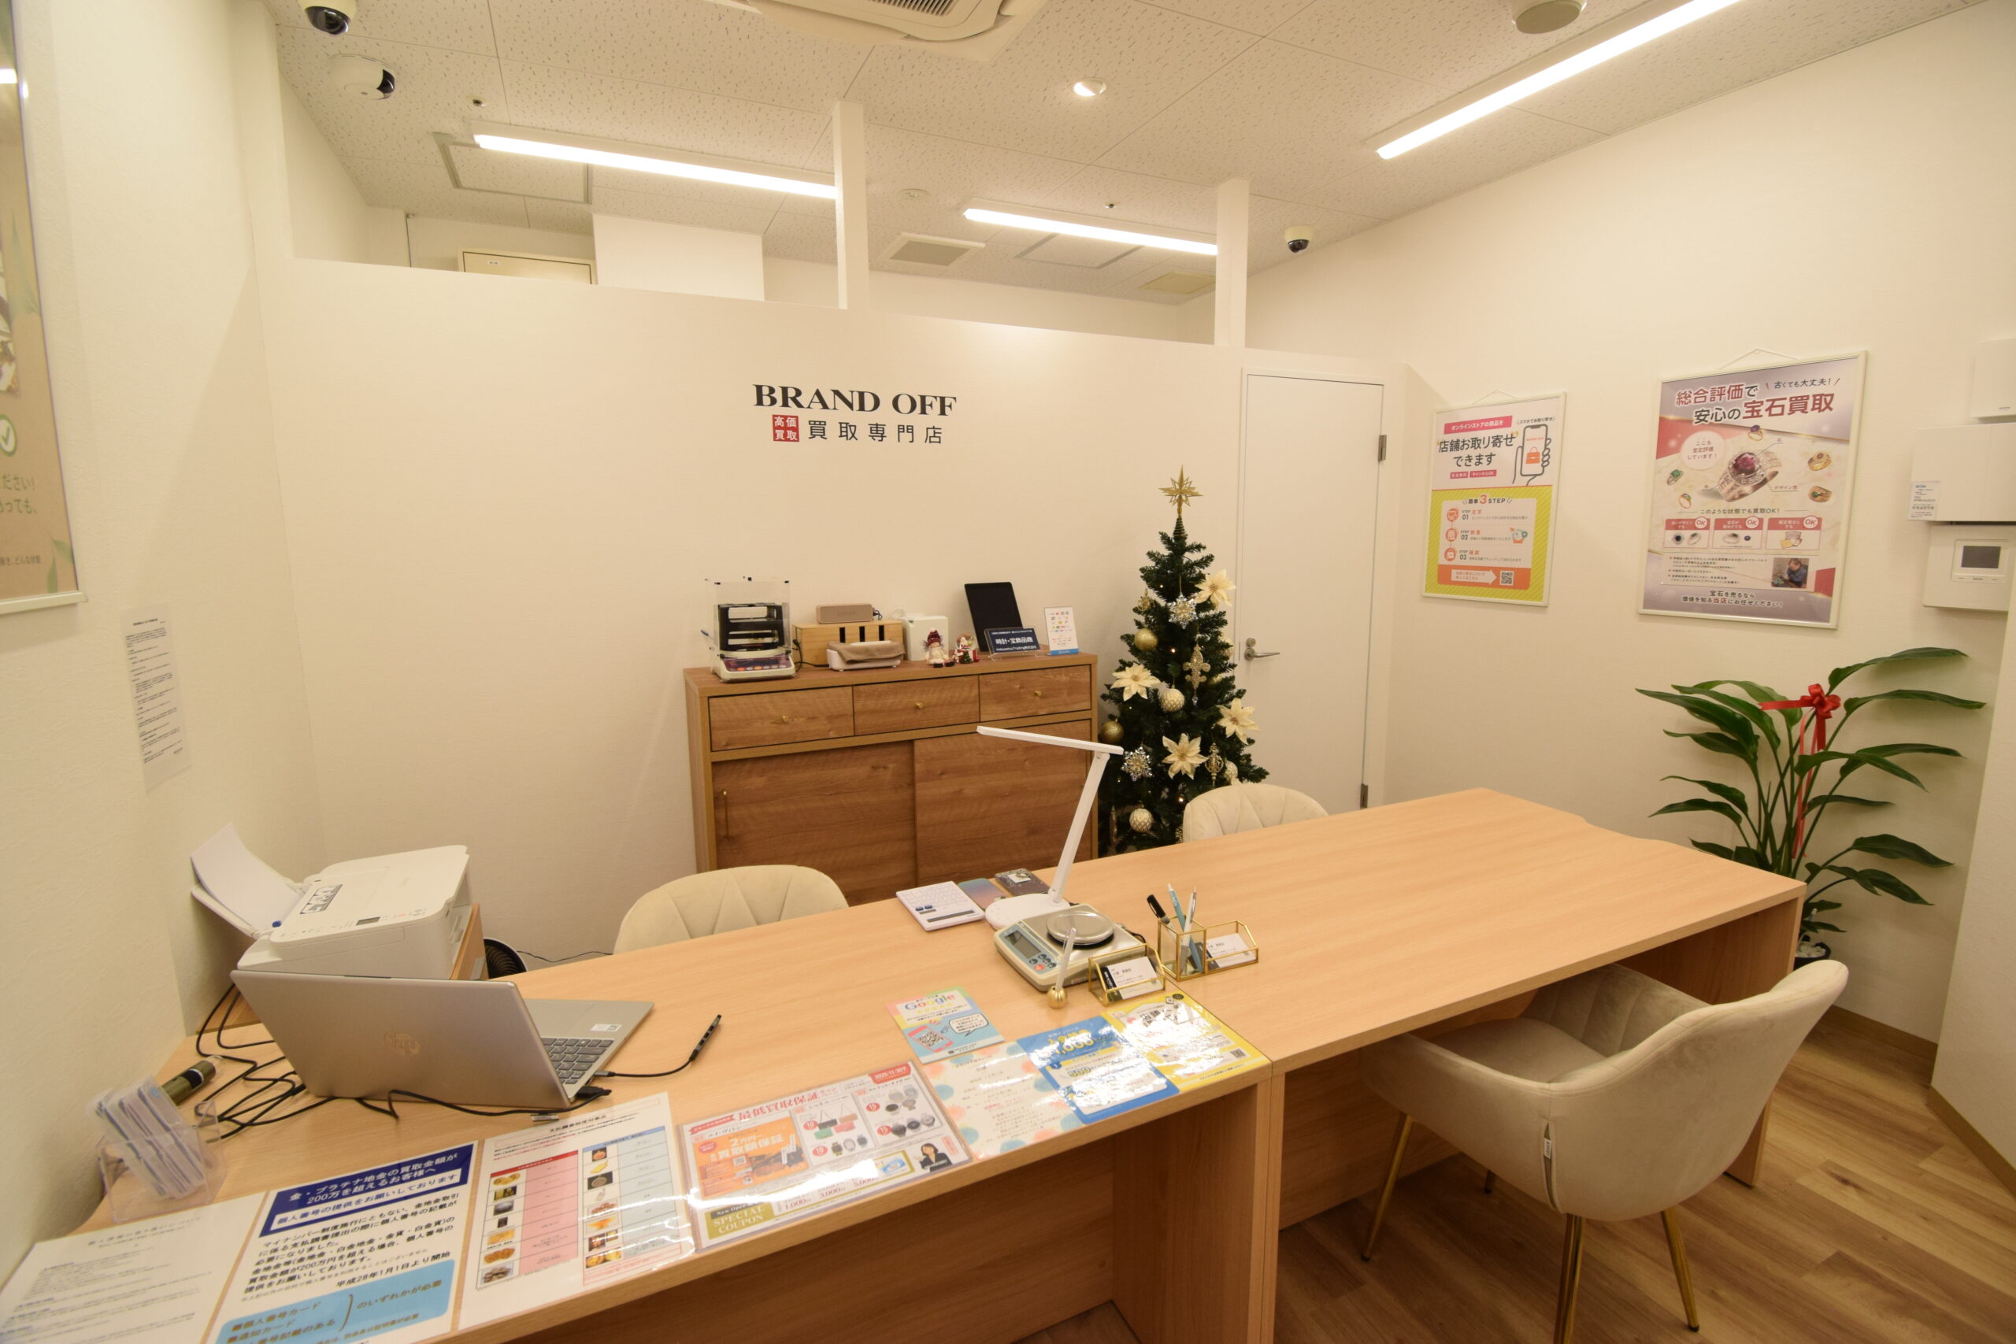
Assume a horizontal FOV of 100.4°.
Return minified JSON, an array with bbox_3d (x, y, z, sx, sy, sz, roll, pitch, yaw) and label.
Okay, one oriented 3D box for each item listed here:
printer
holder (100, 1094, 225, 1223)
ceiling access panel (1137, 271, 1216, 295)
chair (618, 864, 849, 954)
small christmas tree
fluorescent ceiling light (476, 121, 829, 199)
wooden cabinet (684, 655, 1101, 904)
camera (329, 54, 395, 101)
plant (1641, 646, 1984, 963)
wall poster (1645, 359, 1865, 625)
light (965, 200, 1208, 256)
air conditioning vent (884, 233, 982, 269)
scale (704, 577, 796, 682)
[{"bbox_3d":[-1.317,0.446,1.676,0.380,0.296,0.391,-5,10,-25],"label":"printer"},{"bbox_3d":[-0.989,0.573,0.986,0.090,0.101,0.059,-5,10,-25],"label":"holder"},{"bbox_3d":[0.922,-2.112,4.589,0.340,0.025,0.340,-5,11,-23],"label":"ceiling access panel"},{"bbox_3d":[-0.472,0.834,1.583,0.550,0.780,0.570,-4,11,-19],"label":"chair"},{"bbox_3d":[0.589,0.155,2.889,0.729,1.671,0.694,-5,10,-25],"label":"small christmas tree"},{"bbox_3d":[-1.157,-1.790,2.980,1.240,0.060,0.150,-5,11,-23],"label":"fluorescent ceiling light"},{"bbox_3d":[-0.342,0.484,2.802,1.250,1.045,0.345,-5,11,-23],"label":"wooden cabinet"},{"bbox_3d":[-1.823,-1.661,2.360,0.150,0.088,0.150,-4,10,-18],"label":"camera"},{"bbox_3d":[2.128,0.487,2.340,0.534,1.163,0.723,-5,10,-25],"label":"plant"},{"bbox_3d":[2.294,-0.549,2.631,0.020,0.770,0.520,-6,11,-27],"label":"wall poster"},{"bbox_3d":[0.380,-1.923,3.646,1.250,0.060,0.150,-5,11,-23],"label":"light"},{"bbox_3d":[-0.353,-1.918,3.848,0.395,0.031,0.391,-5,10,-25],"label":"air conditioning vent"},{"bbox_3d":[-0.754,-0.131,2.445,0.221,0.273,0.234,-5,10,-25],"label":"scale"}]

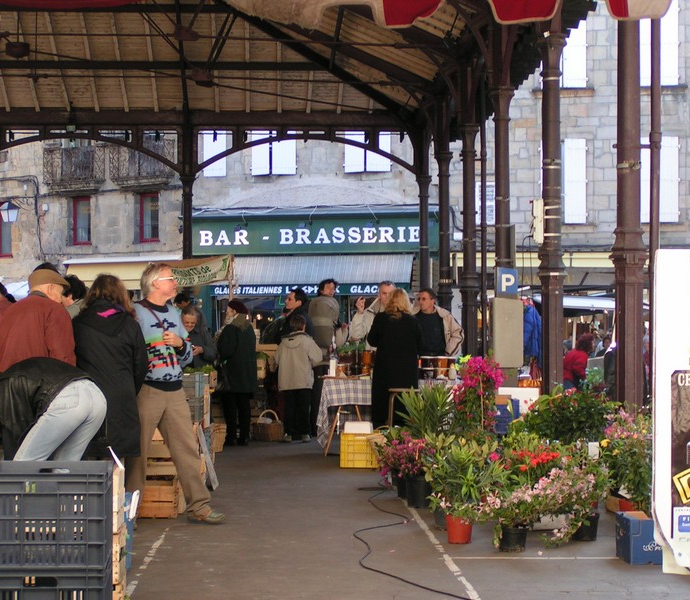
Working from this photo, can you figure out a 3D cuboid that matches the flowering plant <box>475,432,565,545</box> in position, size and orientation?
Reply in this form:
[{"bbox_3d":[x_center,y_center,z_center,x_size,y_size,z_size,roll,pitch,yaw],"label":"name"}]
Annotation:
[{"bbox_3d":[1.036,1.118,10.180,0.530,0.667,0.480,0,-1,0],"label":"flowering plant"}]

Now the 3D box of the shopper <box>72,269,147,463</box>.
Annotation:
[{"bbox_3d":[-1.467,0.646,10.790,0.480,1.635,0.340,0,-1,-15],"label":"shopper"}]

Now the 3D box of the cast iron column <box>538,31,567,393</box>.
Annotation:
[{"bbox_3d":[2.245,-0.648,18.766,0.320,4.532,0.320,0,-1,-2],"label":"cast iron column"}]

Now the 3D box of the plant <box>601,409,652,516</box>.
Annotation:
[{"bbox_3d":[1.988,1.127,12.200,0.410,0.730,0.400,0,-1,-2],"label":"plant"}]

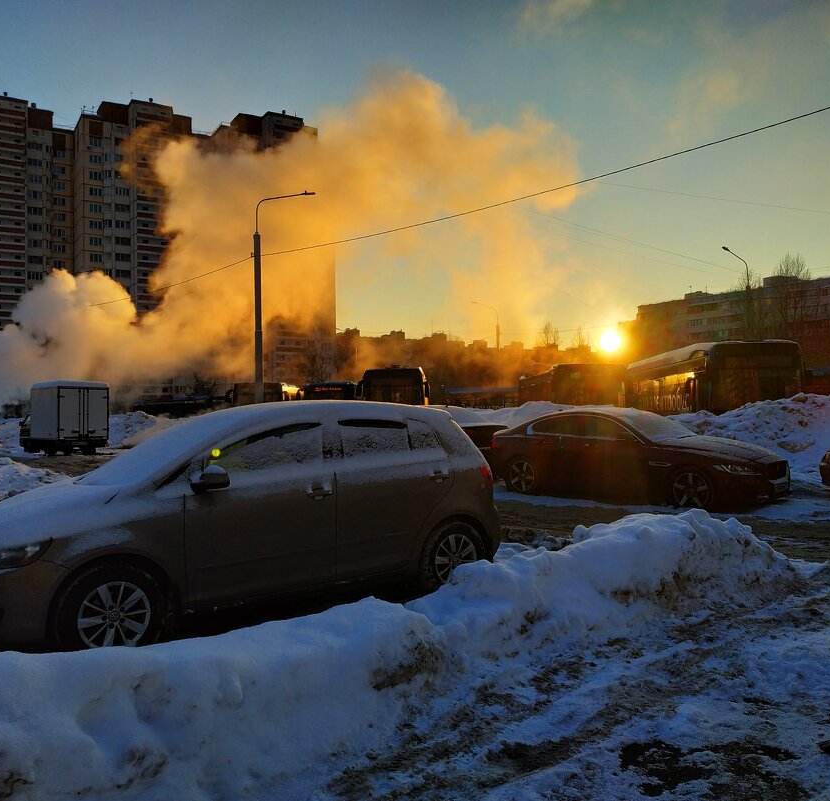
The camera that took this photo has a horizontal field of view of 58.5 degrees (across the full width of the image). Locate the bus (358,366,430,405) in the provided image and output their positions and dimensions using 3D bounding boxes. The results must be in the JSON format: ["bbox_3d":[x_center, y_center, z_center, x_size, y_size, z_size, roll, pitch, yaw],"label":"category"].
[{"bbox_3d":[-0.640,0.102,38.500,2.540,3.150,12.100,0,0,3],"label":"bus"}]

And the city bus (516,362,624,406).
[{"bbox_3d":[6.440,0.257,32.300,2.540,3.080,12.200,0,0,3],"label":"city bus"}]

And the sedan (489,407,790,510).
[{"bbox_3d":[3.336,0.833,11.612,1.870,1.420,4.680,0,0,-44],"label":"sedan"}]

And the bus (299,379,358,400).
[{"bbox_3d":[-4.200,0.441,44.500,2.530,2.950,12.000,0,0,2],"label":"bus"}]

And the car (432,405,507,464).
[{"bbox_3d":[-0.370,0.841,15.500,1.780,1.500,4.500,0,0,-44],"label":"car"}]

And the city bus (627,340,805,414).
[{"bbox_3d":[10.280,0.024,27.000,2.550,3.380,12.300,0,0,7],"label":"city bus"}]

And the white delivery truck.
[{"bbox_3d":[-15.300,0.813,32.100,1.980,2.830,5.400,0,0,-44],"label":"white delivery truck"}]

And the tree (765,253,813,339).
[{"bbox_3d":[31.400,-5.413,62.000,4.600,14.200,4.600,0,0,0],"label":"tree"}]

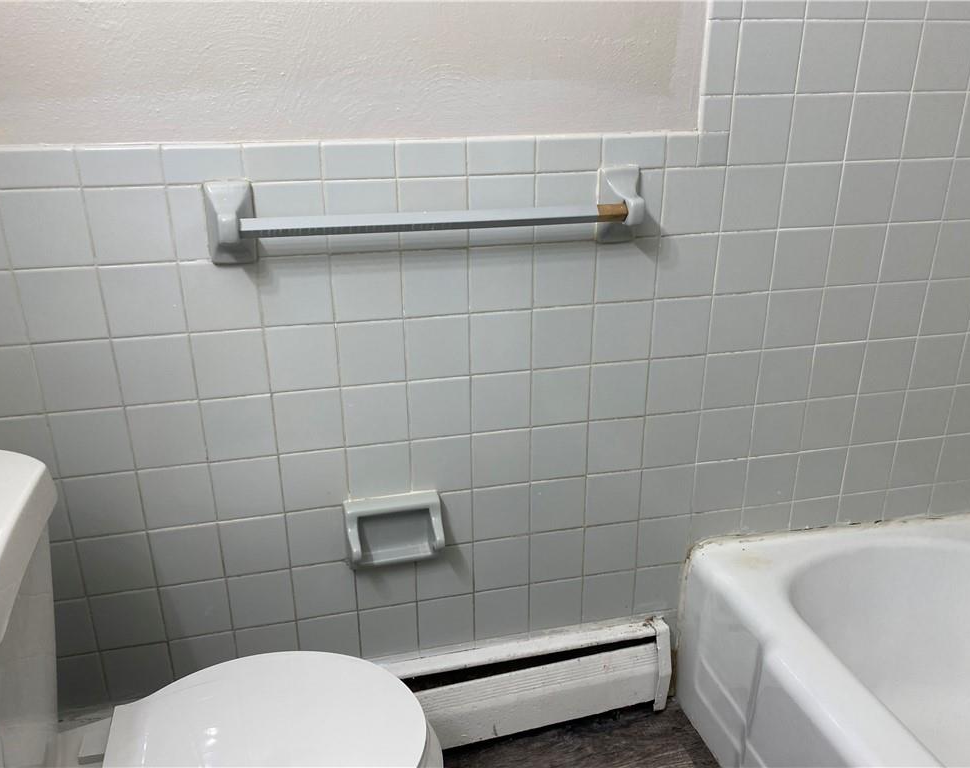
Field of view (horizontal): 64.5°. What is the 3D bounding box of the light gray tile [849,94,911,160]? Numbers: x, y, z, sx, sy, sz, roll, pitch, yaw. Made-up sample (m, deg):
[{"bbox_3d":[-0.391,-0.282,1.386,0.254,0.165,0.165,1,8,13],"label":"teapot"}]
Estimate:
[{"bbox_3d":[0.666,-0.435,1.309,0.108,0.108,0.010,-5,22,-12],"label":"light gray tile"}]

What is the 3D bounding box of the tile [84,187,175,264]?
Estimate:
[{"bbox_3d":[-0.510,-0.227,1.106,0.108,0.108,0.009,-5,22,-12],"label":"tile"}]

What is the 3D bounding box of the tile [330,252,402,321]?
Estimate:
[{"bbox_3d":[-0.185,-0.153,1.209,0.108,0.108,0.009,-5,21,-13],"label":"tile"}]

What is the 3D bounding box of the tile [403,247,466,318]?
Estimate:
[{"bbox_3d":[-0.080,-0.163,1.232,0.108,0.108,0.010,-5,21,-12],"label":"tile"}]

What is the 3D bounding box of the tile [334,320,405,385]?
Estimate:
[{"bbox_3d":[-0.185,-0.051,1.246,0.108,0.108,0.010,-5,22,-12],"label":"tile"}]

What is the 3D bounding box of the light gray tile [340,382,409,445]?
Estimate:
[{"bbox_3d":[-0.184,0.051,1.288,0.108,0.108,0.010,-5,22,-12],"label":"light gray tile"}]

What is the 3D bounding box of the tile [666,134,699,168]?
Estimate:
[{"bbox_3d":[0.318,-0.377,1.247,0.053,0.054,0.010,-5,21,-12],"label":"tile"}]

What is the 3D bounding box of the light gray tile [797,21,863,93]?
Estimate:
[{"bbox_3d":[0.556,-0.526,1.244,0.108,0.108,0.010,-5,22,-12],"label":"light gray tile"}]

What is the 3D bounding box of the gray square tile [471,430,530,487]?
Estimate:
[{"bbox_3d":[0.027,0.131,1.370,0.108,0.108,0.010,-5,21,-12],"label":"gray square tile"}]

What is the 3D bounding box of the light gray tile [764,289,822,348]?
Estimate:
[{"bbox_3d":[0.562,-0.118,1.406,0.108,0.108,0.009,-5,22,-12],"label":"light gray tile"}]

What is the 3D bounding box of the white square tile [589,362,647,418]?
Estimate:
[{"bbox_3d":[0.243,0.012,1.377,0.108,0.108,0.010,-5,22,-12],"label":"white square tile"}]

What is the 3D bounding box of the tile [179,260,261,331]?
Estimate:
[{"bbox_3d":[-0.400,-0.134,1.165,0.108,0.108,0.010,-5,22,-12],"label":"tile"}]

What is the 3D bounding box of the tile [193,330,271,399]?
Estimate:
[{"bbox_3d":[-0.397,-0.032,1.206,0.108,0.108,0.010,-5,21,-12],"label":"tile"}]

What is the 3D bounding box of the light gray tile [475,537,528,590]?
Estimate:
[{"bbox_3d":[0.031,0.338,1.453,0.108,0.108,0.010,-5,22,-12],"label":"light gray tile"}]

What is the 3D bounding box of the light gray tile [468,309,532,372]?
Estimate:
[{"bbox_3d":[0.026,-0.072,1.294,0.108,0.108,0.010,-5,22,-12],"label":"light gray tile"}]

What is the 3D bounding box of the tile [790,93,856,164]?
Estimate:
[{"bbox_3d":[0.560,-0.427,1.287,0.108,0.108,0.010,-5,22,-12],"label":"tile"}]

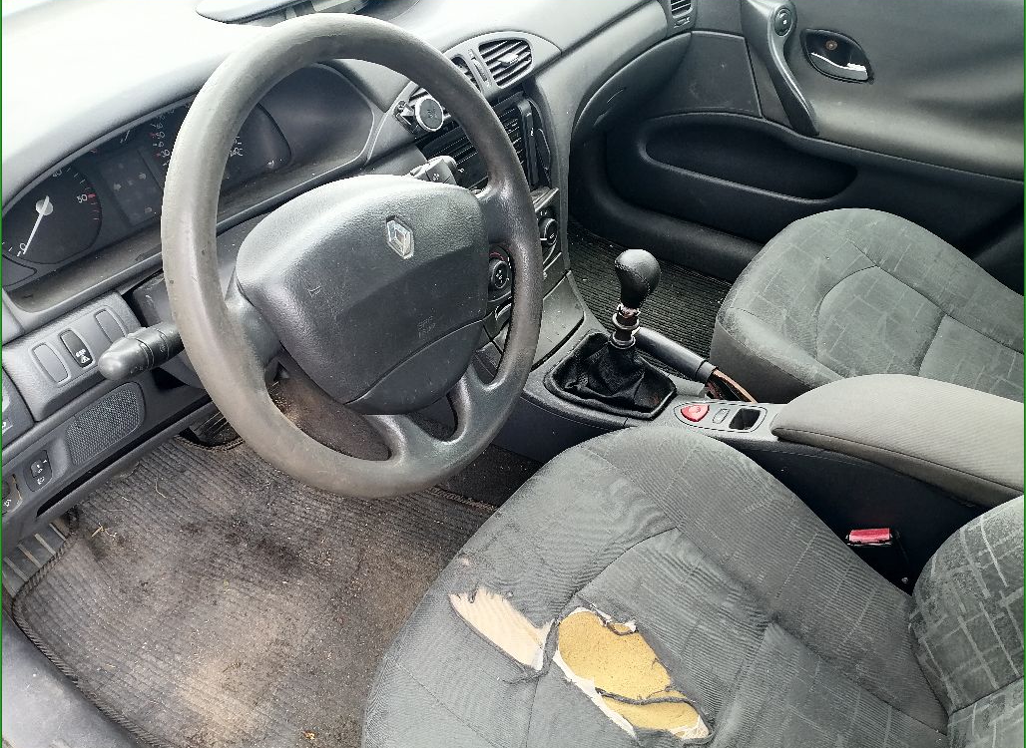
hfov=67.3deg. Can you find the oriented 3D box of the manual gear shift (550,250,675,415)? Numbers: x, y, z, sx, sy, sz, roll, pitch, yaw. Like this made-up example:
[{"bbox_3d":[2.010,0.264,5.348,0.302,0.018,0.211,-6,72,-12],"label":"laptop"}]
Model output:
[{"bbox_3d":[0.138,-0.070,0.949,0.148,0.200,0.128,23,43,24],"label":"manual gear shift"}]

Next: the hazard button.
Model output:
[{"bbox_3d":[0.224,0.047,0.959,0.029,0.009,0.037,12,38,32],"label":"hazard button"}]

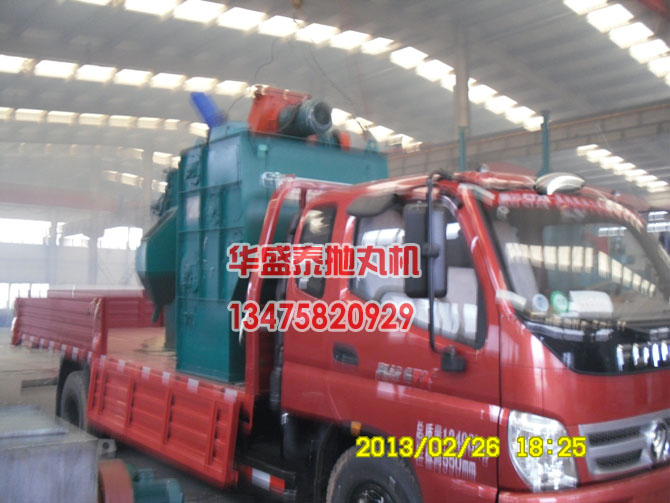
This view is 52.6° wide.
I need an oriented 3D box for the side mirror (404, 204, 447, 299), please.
[{"bbox_3d":[0.400,-0.004,2.980,0.190,0.410,0.080,1,-2,-16],"label":"side mirror"}]

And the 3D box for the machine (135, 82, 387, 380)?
[{"bbox_3d":[-0.722,-0.117,5.750,1.340,2.120,2.100,2,-3,-38],"label":"machine"}]

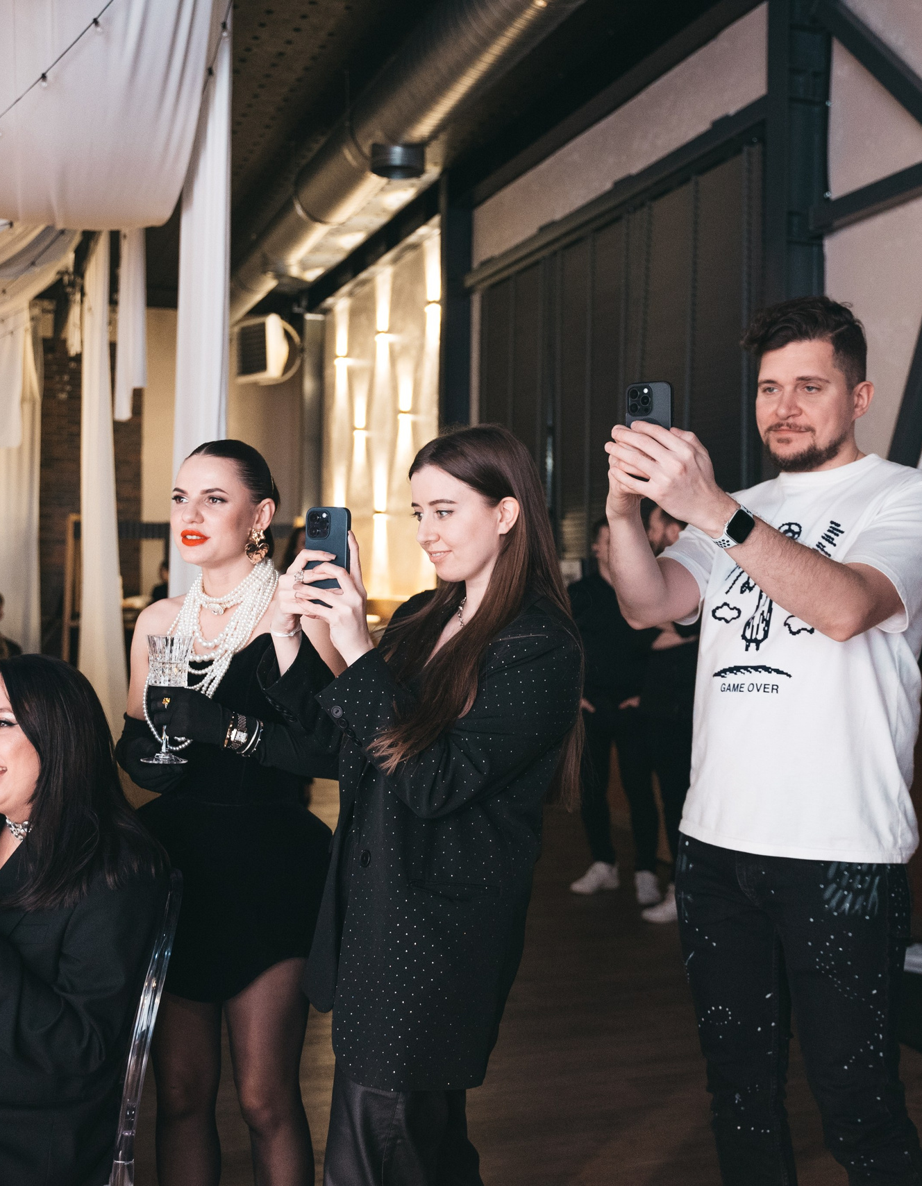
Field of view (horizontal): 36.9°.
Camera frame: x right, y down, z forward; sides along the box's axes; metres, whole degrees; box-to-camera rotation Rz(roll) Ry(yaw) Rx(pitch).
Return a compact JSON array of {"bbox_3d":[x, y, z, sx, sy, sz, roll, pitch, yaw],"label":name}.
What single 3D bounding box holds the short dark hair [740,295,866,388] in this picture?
[{"bbox_3d":[0.522,-0.375,2.090,0.175,0.150,0.215,1,0,37],"label":"short dark hair"}]

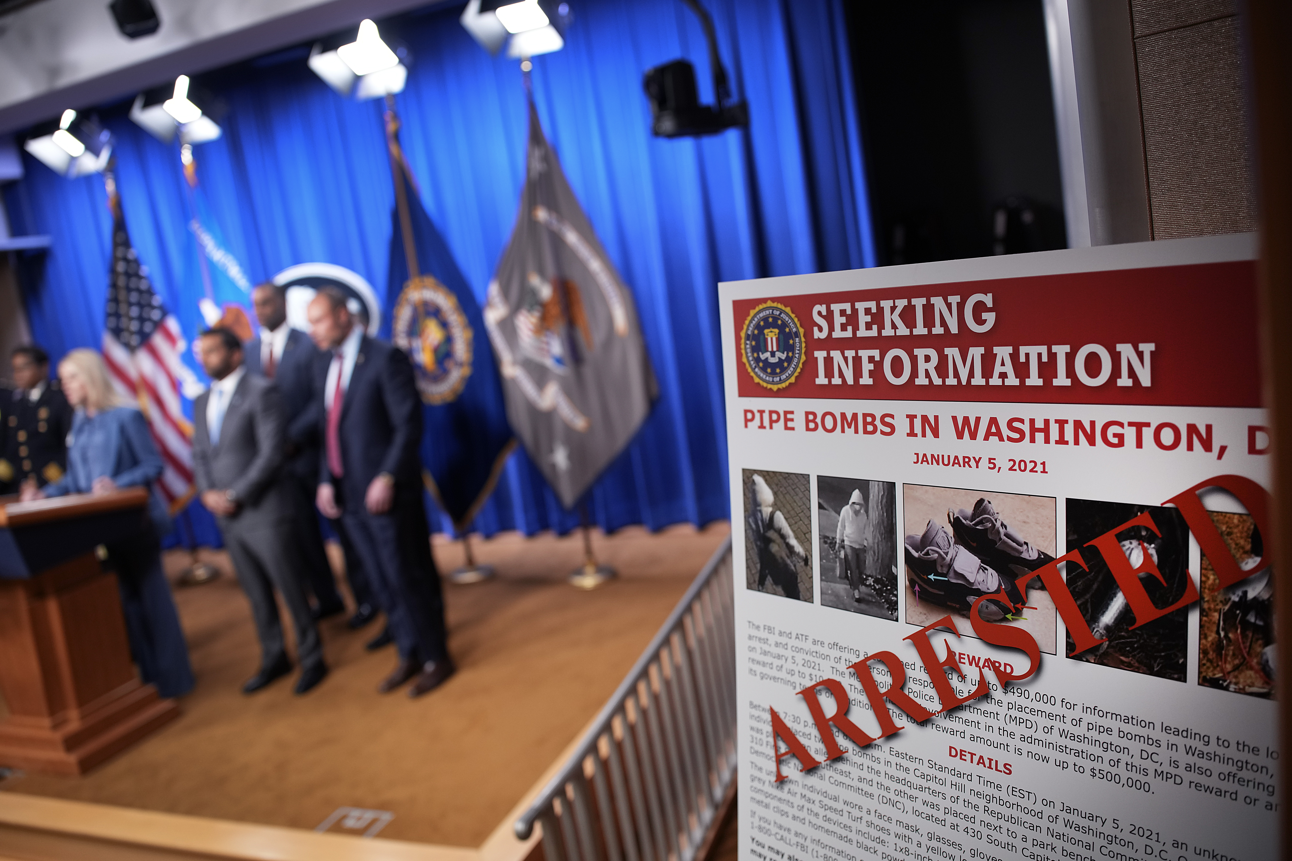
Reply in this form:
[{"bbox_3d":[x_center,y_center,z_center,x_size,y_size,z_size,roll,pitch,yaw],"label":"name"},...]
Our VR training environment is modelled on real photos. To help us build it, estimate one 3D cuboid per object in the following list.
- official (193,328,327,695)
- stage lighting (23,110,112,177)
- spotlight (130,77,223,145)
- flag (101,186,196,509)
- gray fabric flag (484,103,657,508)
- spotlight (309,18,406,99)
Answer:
[{"bbox_3d":[-1.897,0.365,4.792,0.520,1.730,0.360,-6,9,21],"label":"official"},{"bbox_3d":[-3.998,-1.977,6.976,0.460,0.380,0.400,-5,49,25],"label":"stage lighting"},{"bbox_3d":[-3.044,-2.072,6.523,0.460,0.380,0.400,-5,49,25],"label":"spotlight"},{"bbox_3d":[-3.669,-0.559,7.280,0.640,2.330,0.360,-5,9,25],"label":"flag"},{"bbox_3d":[-0.430,-0.644,5.460,0.950,2.200,0.300,-5,9,25],"label":"gray fabric flag"},{"bbox_3d":[-1.669,-2.158,5.883,0.460,0.380,0.400,-5,49,25],"label":"spotlight"}]

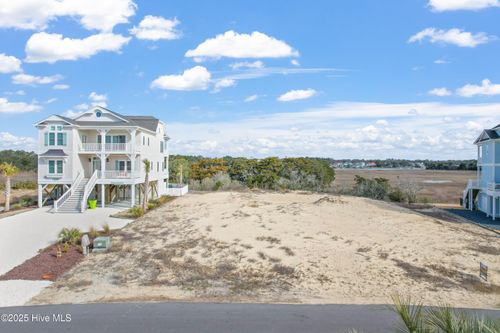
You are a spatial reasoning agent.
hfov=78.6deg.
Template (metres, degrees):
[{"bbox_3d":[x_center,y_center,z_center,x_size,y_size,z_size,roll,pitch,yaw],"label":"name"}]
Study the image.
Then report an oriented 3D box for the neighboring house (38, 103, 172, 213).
[{"bbox_3d":[-18.900,-1.150,40.200,12.200,12.000,17.800,0,0,-2],"label":"neighboring house"}]

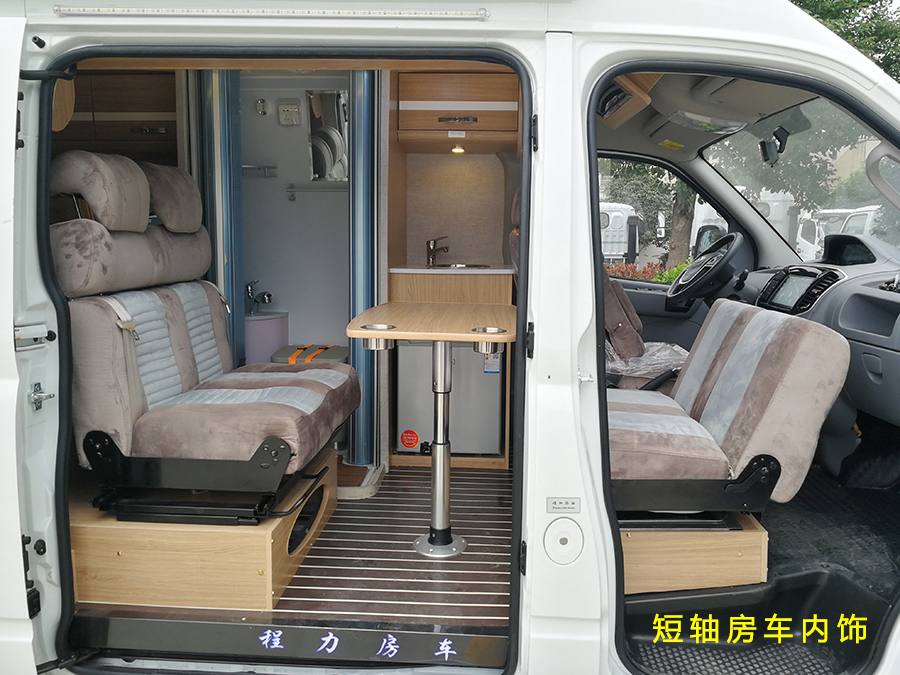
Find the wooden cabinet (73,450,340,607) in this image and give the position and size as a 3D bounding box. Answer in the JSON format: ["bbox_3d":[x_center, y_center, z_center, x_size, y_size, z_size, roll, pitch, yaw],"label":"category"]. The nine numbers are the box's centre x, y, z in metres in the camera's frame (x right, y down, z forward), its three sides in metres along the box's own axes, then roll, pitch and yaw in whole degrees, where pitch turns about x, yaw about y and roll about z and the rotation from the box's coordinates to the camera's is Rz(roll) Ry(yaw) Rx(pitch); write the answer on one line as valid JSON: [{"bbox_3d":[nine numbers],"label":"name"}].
[{"bbox_3d":[-0.752,0.547,2.182,0.640,0.212,0.711,1,8,3],"label":"wooden cabinet"}]

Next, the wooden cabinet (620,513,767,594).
[{"bbox_3d":[0.547,0.506,2.101,0.520,0.160,0.690,1,8,3],"label":"wooden cabinet"}]

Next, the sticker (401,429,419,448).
[{"bbox_3d":[-0.167,0.420,2.922,0.075,0.077,0.004,1,8,3],"label":"sticker"}]

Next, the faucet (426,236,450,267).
[{"bbox_3d":[-0.051,-0.369,3.027,0.110,0.132,0.045,3,9,18],"label":"faucet"}]

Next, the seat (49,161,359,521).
[{"bbox_3d":[-0.697,-0.055,2.116,0.695,0.920,0.790,1,8,3],"label":"seat"}]

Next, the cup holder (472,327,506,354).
[{"bbox_3d":[0.102,0.013,1.820,0.093,0.060,0.093,1,8,3],"label":"cup holder"}]

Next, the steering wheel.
[{"bbox_3d":[1.077,-0.290,2.933,0.075,0.380,0.380,45,8,-3],"label":"steering wheel"}]

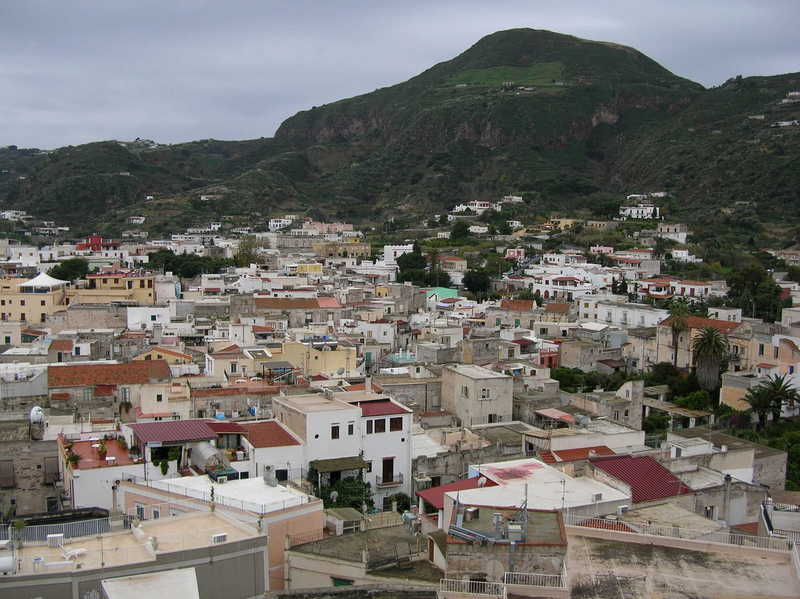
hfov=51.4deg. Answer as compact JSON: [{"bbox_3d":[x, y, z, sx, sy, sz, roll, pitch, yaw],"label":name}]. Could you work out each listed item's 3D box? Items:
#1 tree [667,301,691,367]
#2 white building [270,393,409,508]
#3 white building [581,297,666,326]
[{"bbox_3d":[55.564,7.215,166.958,4.400,14.200,4.400,1,9,0],"label":"tree"},{"bbox_3d":[-5.450,14.841,82.028,11.560,9.800,6.900,-2,9,-19],"label":"white building"},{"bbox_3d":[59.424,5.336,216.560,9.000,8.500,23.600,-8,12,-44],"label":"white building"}]

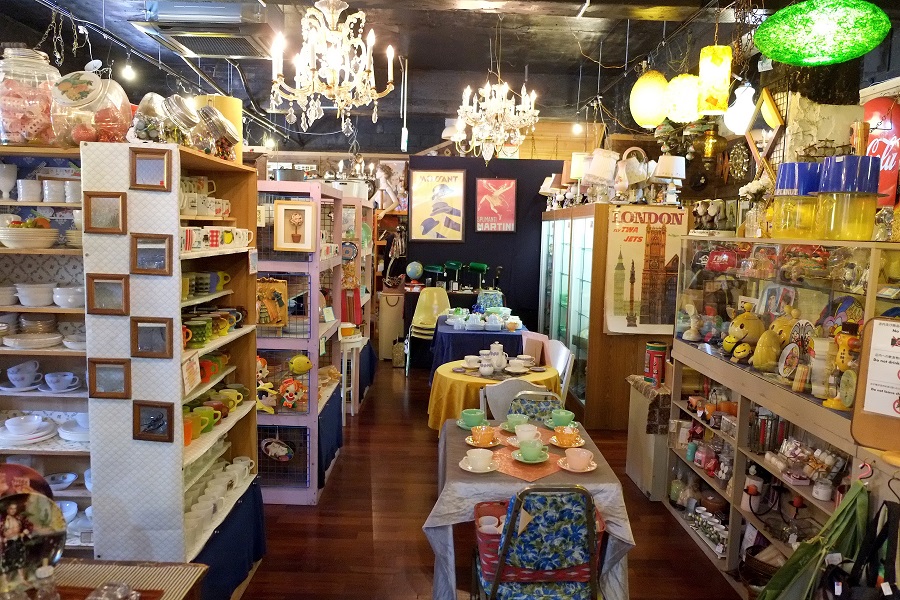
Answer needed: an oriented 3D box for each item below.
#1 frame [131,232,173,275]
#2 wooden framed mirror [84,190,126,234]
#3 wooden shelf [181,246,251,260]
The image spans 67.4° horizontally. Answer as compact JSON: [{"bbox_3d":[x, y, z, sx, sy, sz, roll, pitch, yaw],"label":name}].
[{"bbox_3d":[-0.973,-0.147,2.202,0.139,0.133,0.020,1,6,0],"label":"frame"},{"bbox_3d":[-1.060,-0.266,2.078,0.124,0.126,0.020,1,6,-1],"label":"wooden framed mirror"},{"bbox_3d":[-1.060,-0.196,2.720,0.300,0.020,0.880,1,6,0],"label":"wooden shelf"}]

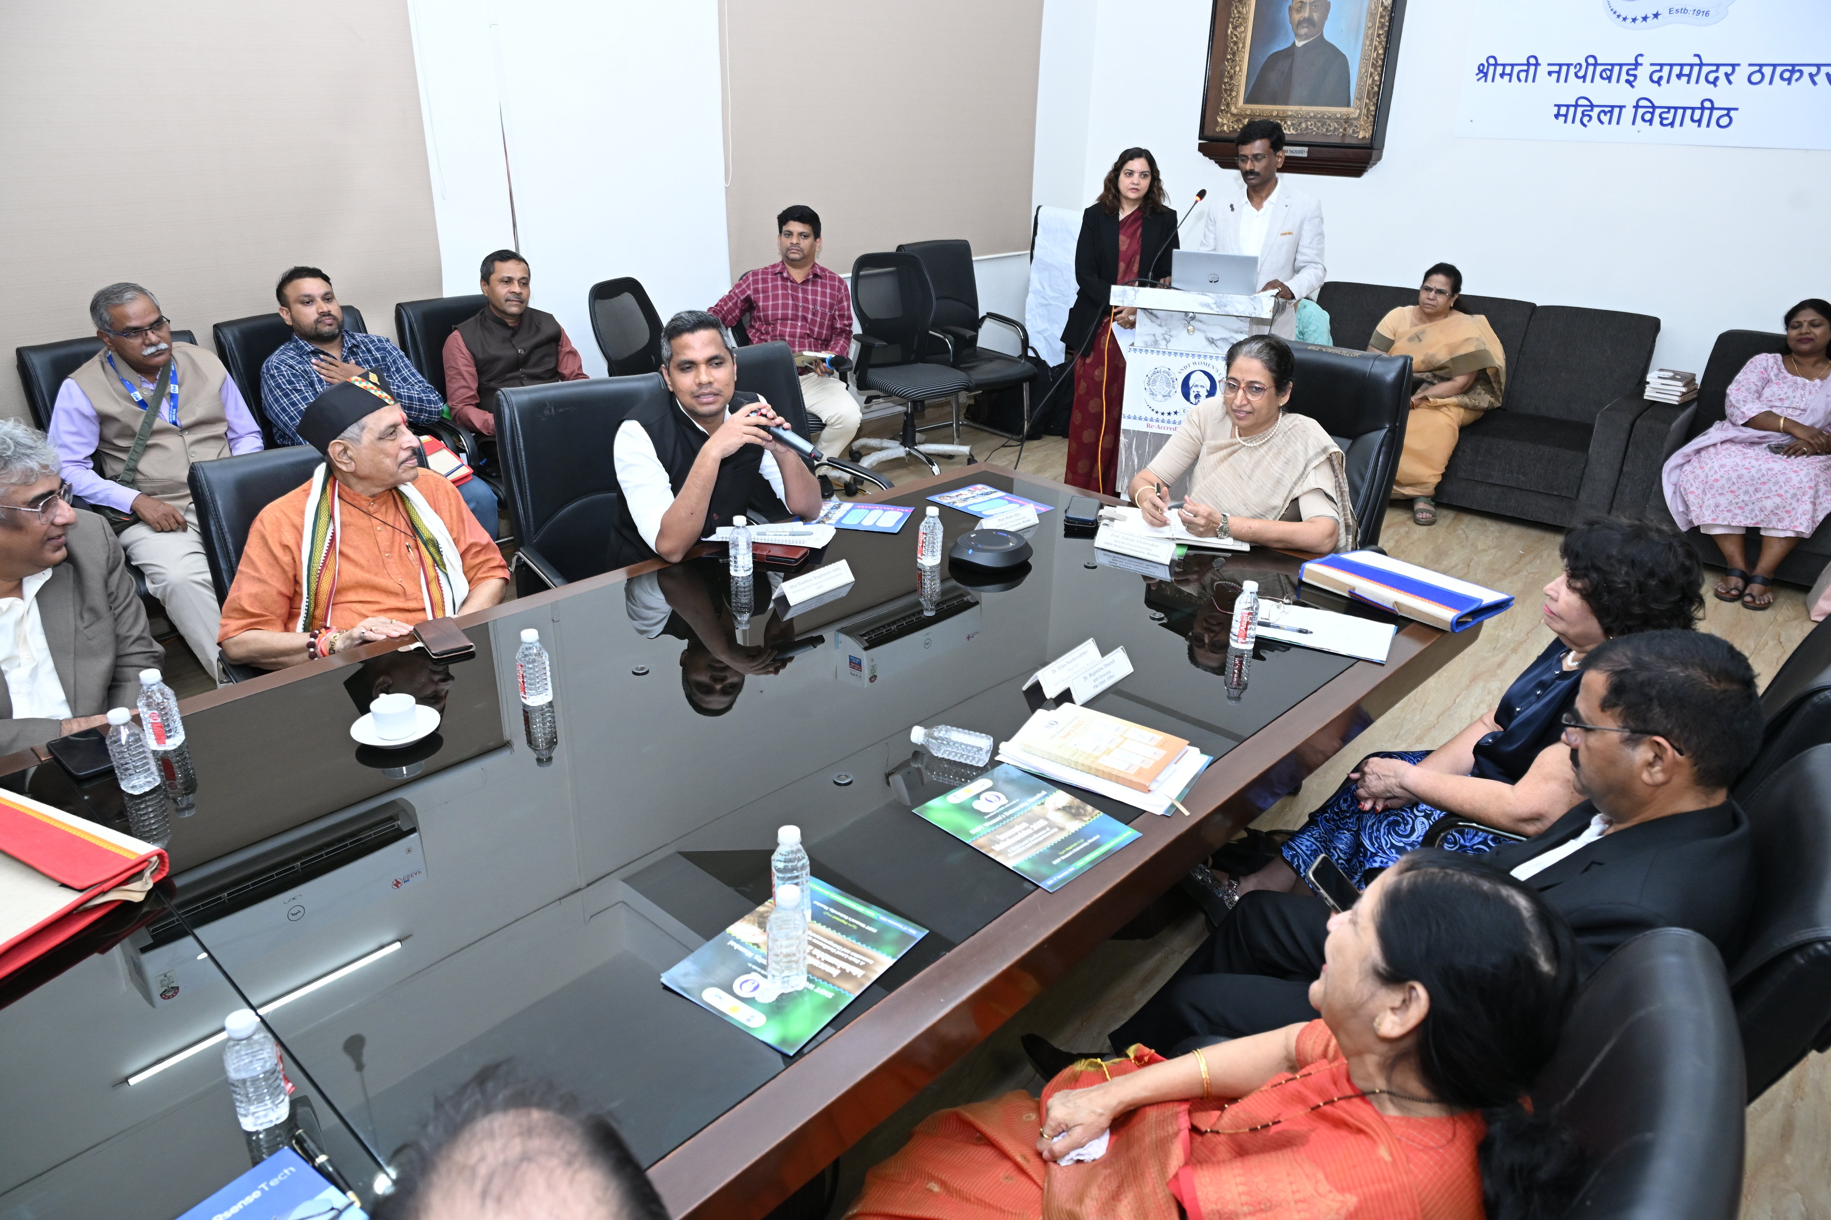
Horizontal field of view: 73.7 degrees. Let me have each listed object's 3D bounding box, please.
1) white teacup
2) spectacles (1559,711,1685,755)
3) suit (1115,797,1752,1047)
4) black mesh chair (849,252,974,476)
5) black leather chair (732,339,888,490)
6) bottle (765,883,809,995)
[{"bbox_3d":[-0.906,0.184,2.118,0.075,0.055,0.095,-18,30,-39],"label":"white teacup"},{"bbox_3d":[0.878,0.124,1.515,0.140,0.048,0.140,8,23,29],"label":"spectacles"},{"bbox_3d":[0.618,0.591,1.825,0.900,0.930,0.520,21,30,39],"label":"suit"},{"bbox_3d":[-0.001,-1.267,6.313,0.620,1.040,0.620,-13,27,-32],"label":"black mesh chair"},{"bbox_3d":[-0.472,-0.276,3.933,0.600,1.000,0.650,-15,28,-34],"label":"black leather chair"},{"bbox_3d":[-0.162,0.412,1.541,0.055,0.139,0.055,-2,23,-6],"label":"bottle"}]

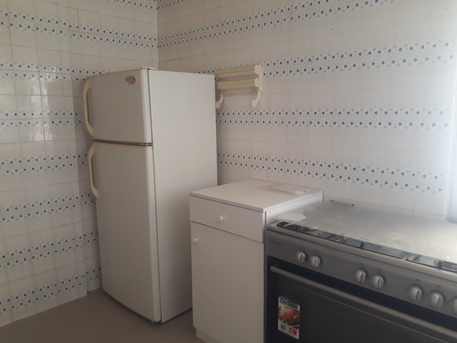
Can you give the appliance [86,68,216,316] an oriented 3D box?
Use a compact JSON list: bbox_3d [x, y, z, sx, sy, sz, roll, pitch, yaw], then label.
[{"bbox_3d":[-0.531,0.142,2.567,0.617,1.618,0.699,-9,13,-44],"label":"appliance"}]

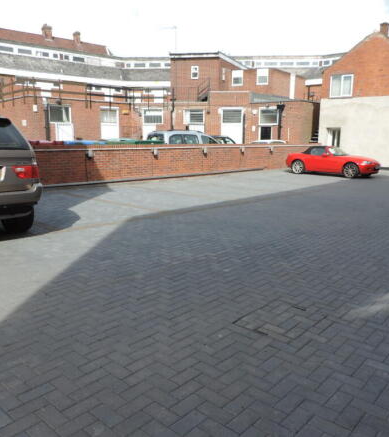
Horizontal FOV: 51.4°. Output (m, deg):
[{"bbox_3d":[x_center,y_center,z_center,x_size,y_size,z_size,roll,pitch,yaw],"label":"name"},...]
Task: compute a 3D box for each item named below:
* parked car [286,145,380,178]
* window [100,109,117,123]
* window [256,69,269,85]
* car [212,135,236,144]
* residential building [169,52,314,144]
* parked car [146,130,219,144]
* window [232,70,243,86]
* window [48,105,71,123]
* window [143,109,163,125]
[{"bbox_3d":[6.027,-2.556,17.826,4.000,1.250,1.730,10,14,39],"label":"parked car"},{"bbox_3d":[-4.903,-5.941,23.308,1.150,0.880,0.120,-9,14,-40],"label":"window"},{"bbox_3d":[4.427,-9.191,26.230,0.840,1.100,0.120,3,11,14],"label":"window"},{"bbox_3d":[1.438,-3.632,22.414,4.200,1.520,1.750,-9,14,-41],"label":"car"},{"bbox_3d":[3.480,-7.647,27.851,9.300,7.400,8.500,2,11,10],"label":"residential building"},{"bbox_3d":[-0.266,-3.261,19.536,4.100,1.840,1.700,-9,14,-41],"label":"parked car"},{"bbox_3d":[2.857,-9.273,26.726,0.770,1.050,0.120,3,11,14],"label":"window"},{"bbox_3d":[-7.082,-5.523,21.356,1.150,0.950,0.120,-9,14,-40],"label":"window"},{"bbox_3d":[-2.513,-6.252,24.771,1.250,0.970,0.120,-2,11,-14],"label":"window"}]

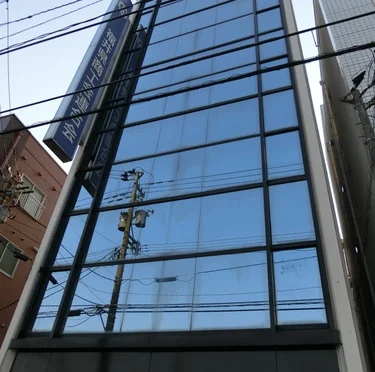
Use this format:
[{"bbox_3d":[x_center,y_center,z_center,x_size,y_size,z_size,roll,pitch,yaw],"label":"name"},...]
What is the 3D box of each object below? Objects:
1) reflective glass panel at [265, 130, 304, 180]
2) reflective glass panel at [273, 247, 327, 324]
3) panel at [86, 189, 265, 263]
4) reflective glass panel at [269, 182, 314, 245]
[{"bbox_3d":[2.466,-0.794,9.214,0.869,1.532,0.070,-9,-41,18],"label":"reflective glass panel"},{"bbox_3d":[2.149,1.918,7.016,0.883,1.518,0.070,-9,-41,18],"label":"reflective glass panel"},{"bbox_3d":[-0.387,1.026,8.985,4.606,1.621,0.070,-9,-41,18],"label":"panel"},{"bbox_3d":[2.319,0.573,8.100,0.904,1.608,0.070,-9,-41,18],"label":"reflective glass panel"}]

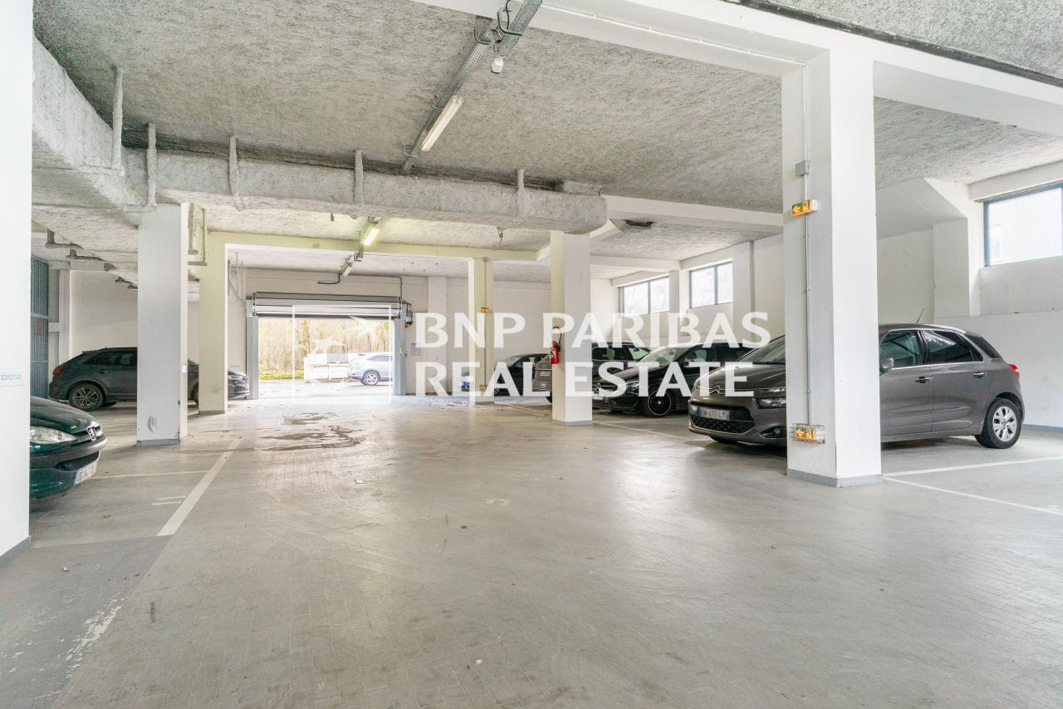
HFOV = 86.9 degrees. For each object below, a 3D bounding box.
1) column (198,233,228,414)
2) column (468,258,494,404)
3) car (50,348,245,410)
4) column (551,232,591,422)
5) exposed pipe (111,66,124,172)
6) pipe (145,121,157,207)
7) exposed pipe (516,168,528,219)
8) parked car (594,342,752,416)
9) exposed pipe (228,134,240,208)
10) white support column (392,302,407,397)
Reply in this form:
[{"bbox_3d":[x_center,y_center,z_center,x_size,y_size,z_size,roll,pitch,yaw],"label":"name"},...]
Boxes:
[{"bbox_3d":[-7.321,-0.632,12.927,0.490,3.950,0.460,0,-1,-20],"label":"column"},{"bbox_3d":[-1.369,-0.594,15.458,0.540,3.900,0.540,0,-1,-20],"label":"column"},{"bbox_3d":[-9.593,0.584,14.525,4.380,1.590,1.840,0,-1,-18],"label":"car"},{"bbox_3d":[0.748,-0.492,10.233,0.520,3.500,0.540,0,-1,-20],"label":"column"},{"bbox_3d":[-4.140,-2.350,5.597,0.100,1.030,0.100,0,-1,-20],"label":"exposed pipe"},{"bbox_3d":[-4.873,-2.413,7.187,0.120,1.084,0.120,0,-1,-22],"label":"pipe"},{"bbox_3d":[-0.155,-2.602,9.106,0.120,0.826,0.120,0,-1,-22],"label":"exposed pipe"},{"bbox_3d":[3.512,0.530,12.539,4.420,1.490,1.800,0,-1,-20],"label":"parked car"},{"bbox_3d":[-3.994,-2.461,7.545,0.120,0.970,0.120,0,-1,-22],"label":"exposed pipe"},{"bbox_3d":[-4.520,-0.169,19.119,0.400,3.120,0.330,0,-1,-20],"label":"white support column"}]

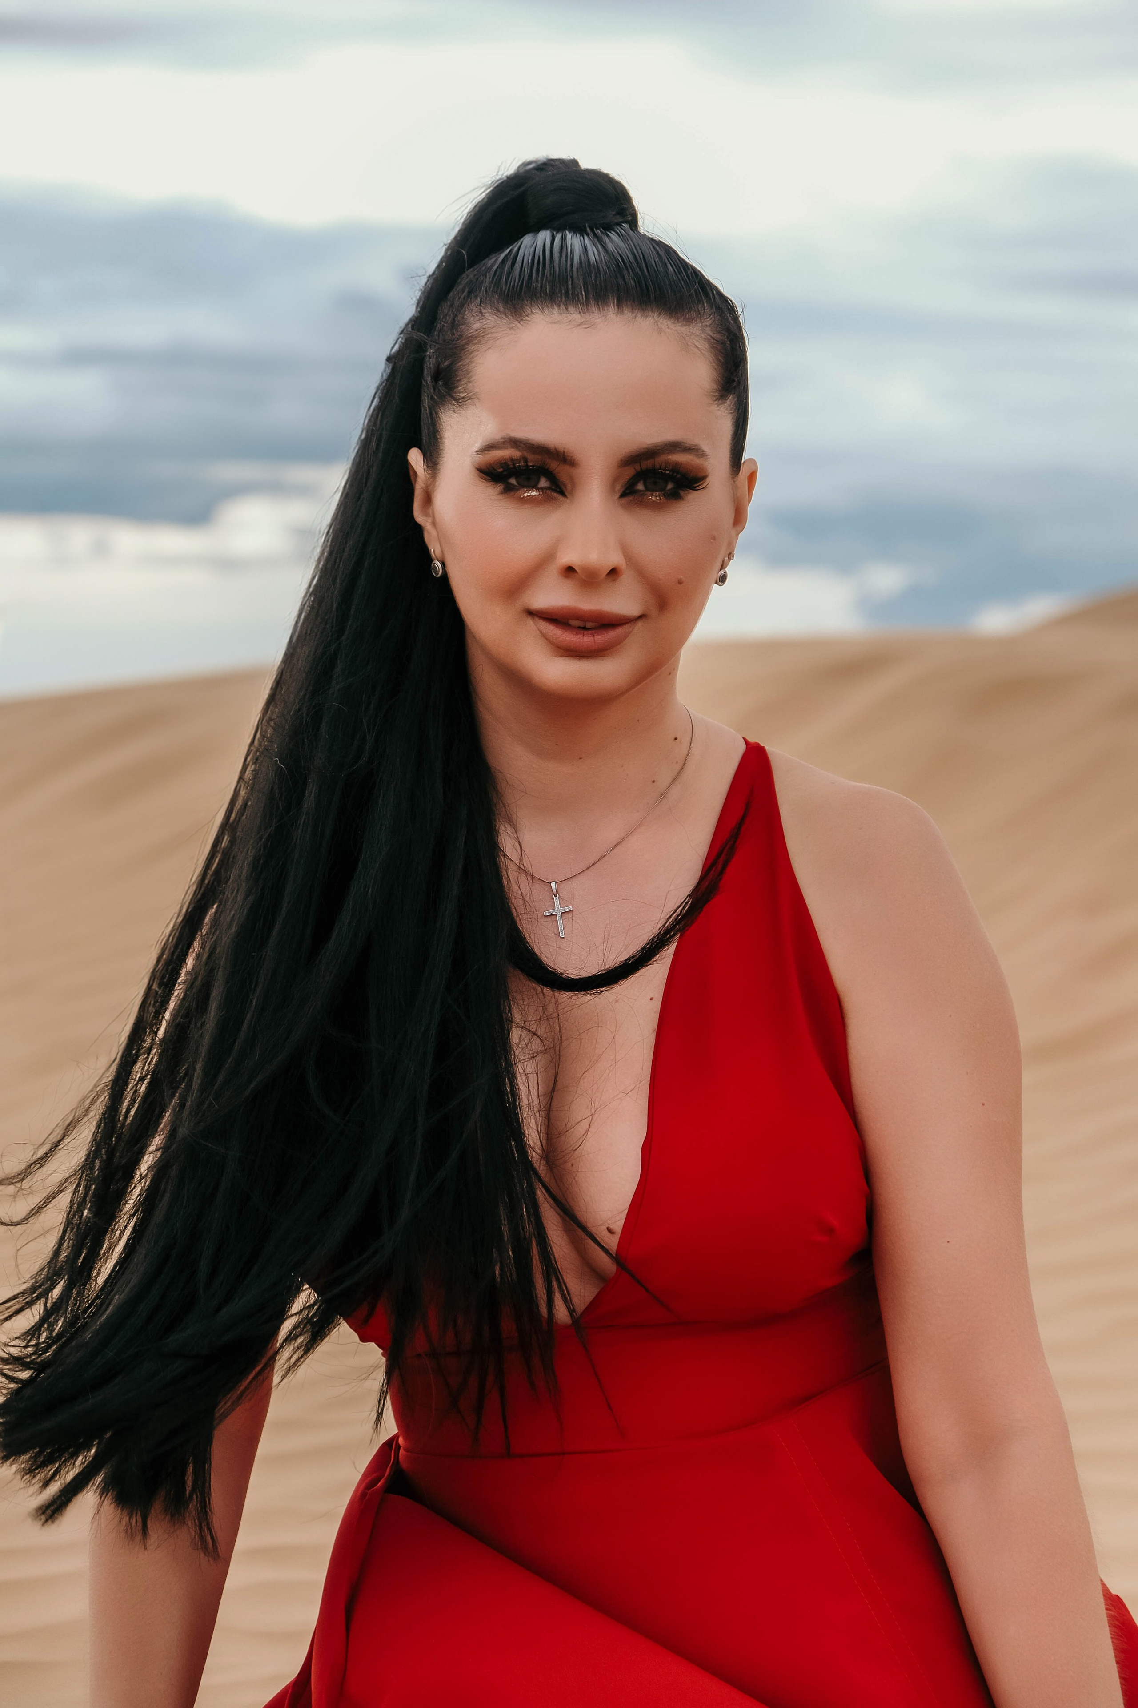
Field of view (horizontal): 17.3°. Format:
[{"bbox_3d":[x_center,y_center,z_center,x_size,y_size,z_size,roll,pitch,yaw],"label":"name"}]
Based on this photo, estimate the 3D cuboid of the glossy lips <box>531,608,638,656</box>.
[{"bbox_3d":[0.007,-0.106,1.770,0.053,0.022,0.020,2,6,-3],"label":"glossy lips"}]

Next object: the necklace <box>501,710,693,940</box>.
[{"bbox_3d":[0.002,-0.018,1.865,0.125,0.117,0.120,0,2,3],"label":"necklace"}]

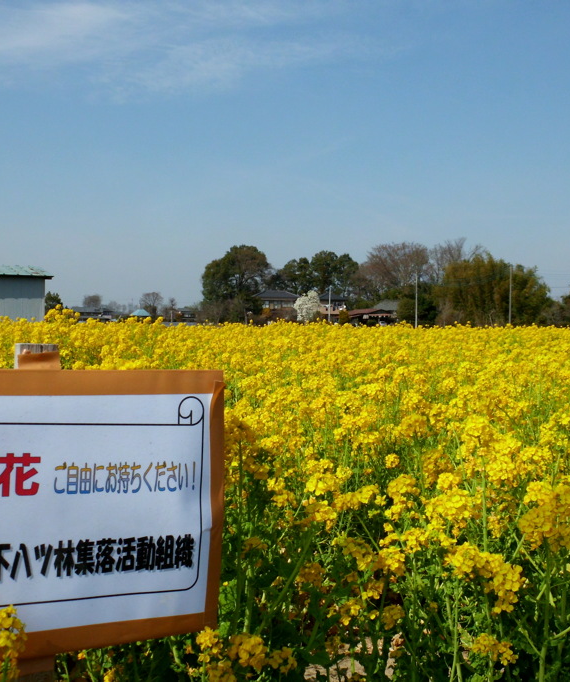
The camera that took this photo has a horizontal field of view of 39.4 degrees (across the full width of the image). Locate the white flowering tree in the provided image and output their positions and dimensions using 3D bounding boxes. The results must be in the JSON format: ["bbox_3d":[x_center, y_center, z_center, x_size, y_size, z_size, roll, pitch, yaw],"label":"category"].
[{"bbox_3d":[4.460,-6.880,160.110,5.600,7.150,5.400,1,2,0],"label":"white flowering tree"}]

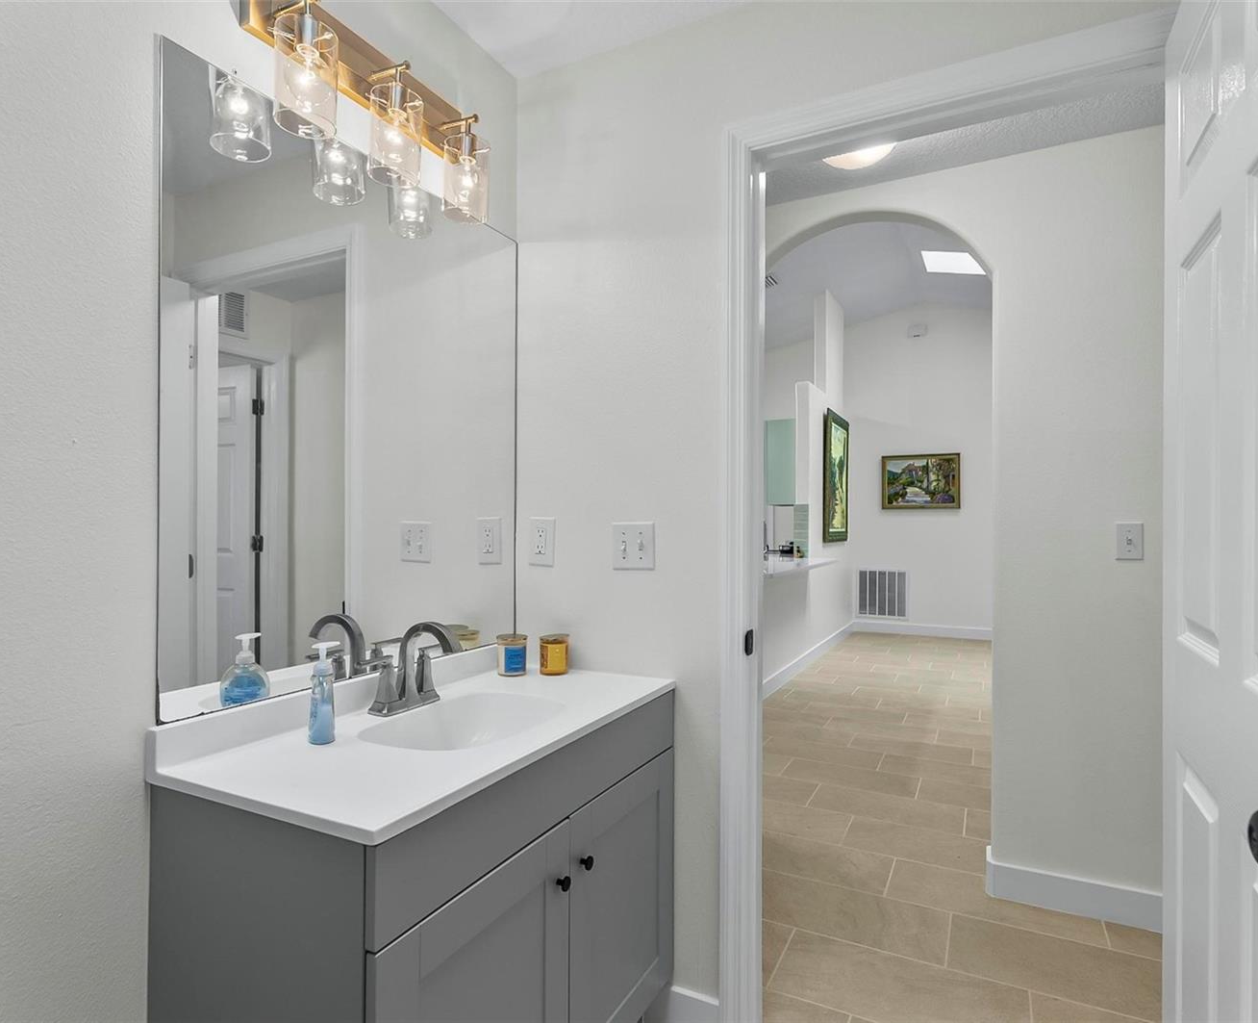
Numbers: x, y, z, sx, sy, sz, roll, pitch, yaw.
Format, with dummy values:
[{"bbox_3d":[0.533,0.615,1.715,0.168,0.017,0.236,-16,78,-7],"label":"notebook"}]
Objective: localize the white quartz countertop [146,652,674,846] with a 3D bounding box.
[{"bbox_3d":[-0.318,0.383,1.359,0.487,0.077,0.926,0,-1,27],"label":"white quartz countertop"}]

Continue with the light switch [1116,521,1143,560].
[{"bbox_3d":[1.548,0.092,2.108,0.071,0.118,0.018,0,-1,27],"label":"light switch"}]

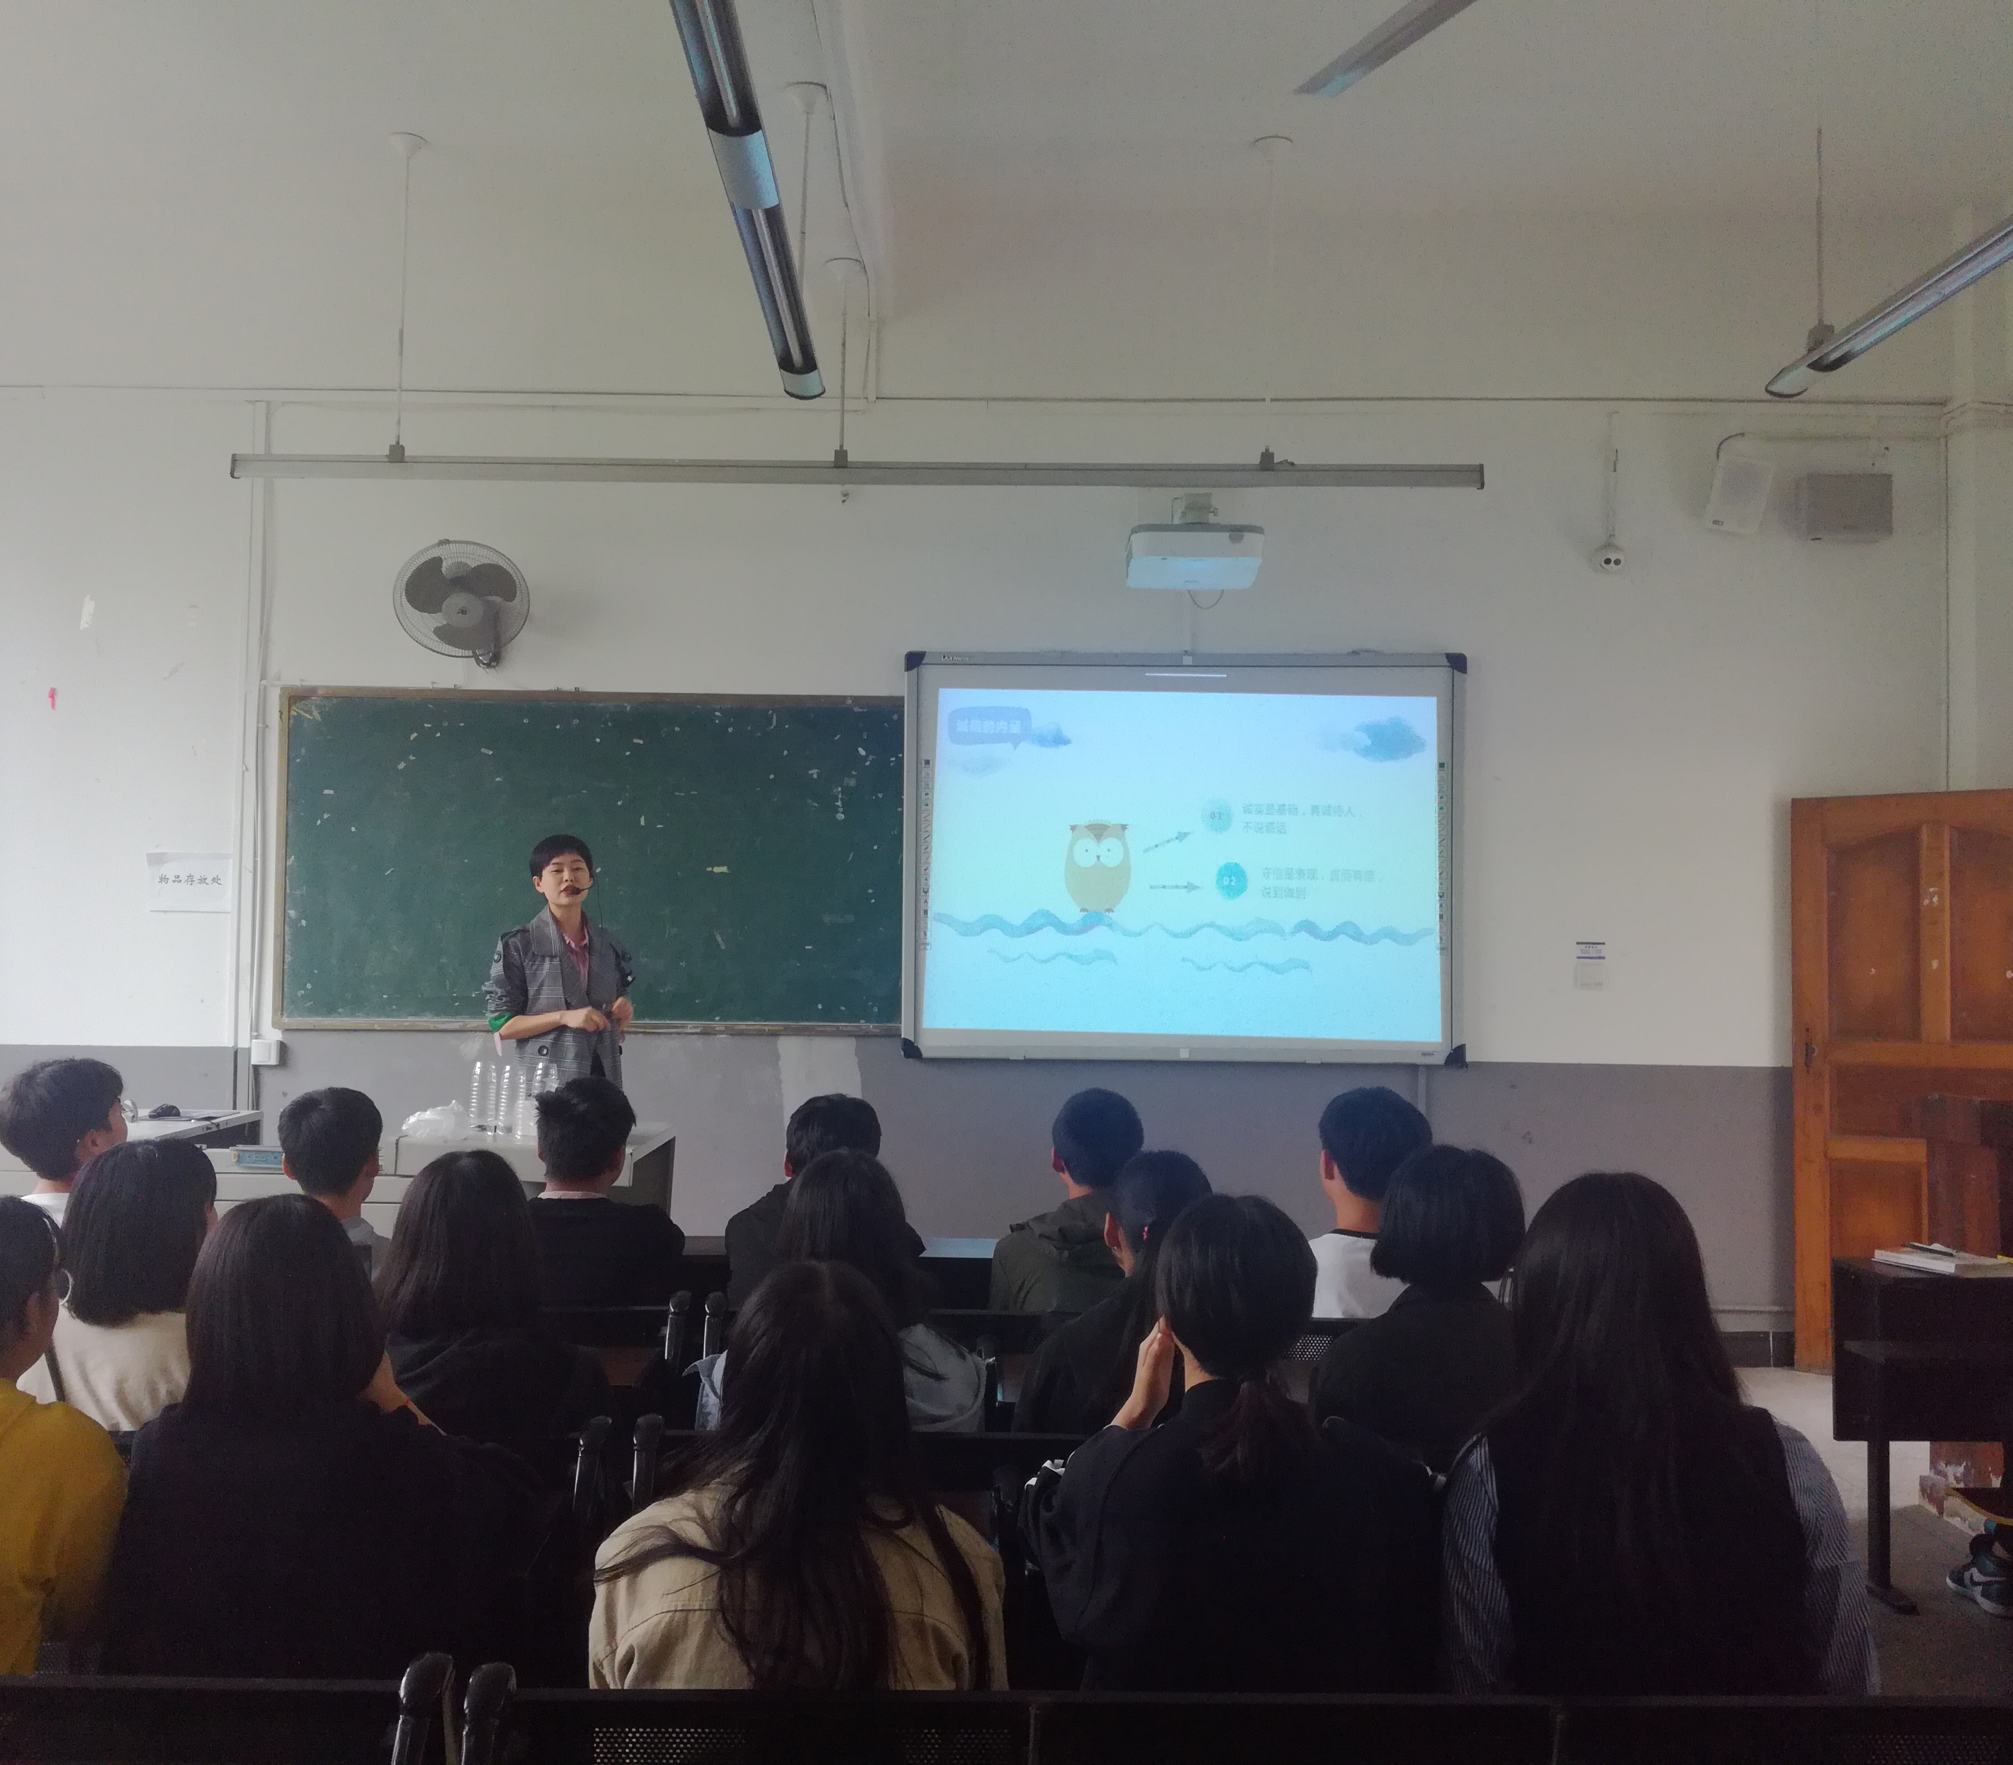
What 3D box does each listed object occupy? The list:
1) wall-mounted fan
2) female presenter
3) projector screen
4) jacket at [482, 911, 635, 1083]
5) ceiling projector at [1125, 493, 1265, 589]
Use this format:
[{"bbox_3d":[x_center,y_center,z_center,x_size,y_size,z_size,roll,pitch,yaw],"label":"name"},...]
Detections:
[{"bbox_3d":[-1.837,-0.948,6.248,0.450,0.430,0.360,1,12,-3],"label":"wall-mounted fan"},{"bbox_3d":[-1.389,0.681,5.689,0.460,1.660,0.310,2,-2,-35],"label":"female presenter"},{"bbox_3d":[0.628,-0.087,6.422,1.969,1.431,0.070,0,-2,0],"label":"projector screen"},{"bbox_3d":[-1.390,0.424,5.697,0.460,0.700,0.300,2,-2,-35],"label":"jacket"},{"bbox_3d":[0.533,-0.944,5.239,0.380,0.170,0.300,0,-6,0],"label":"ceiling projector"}]

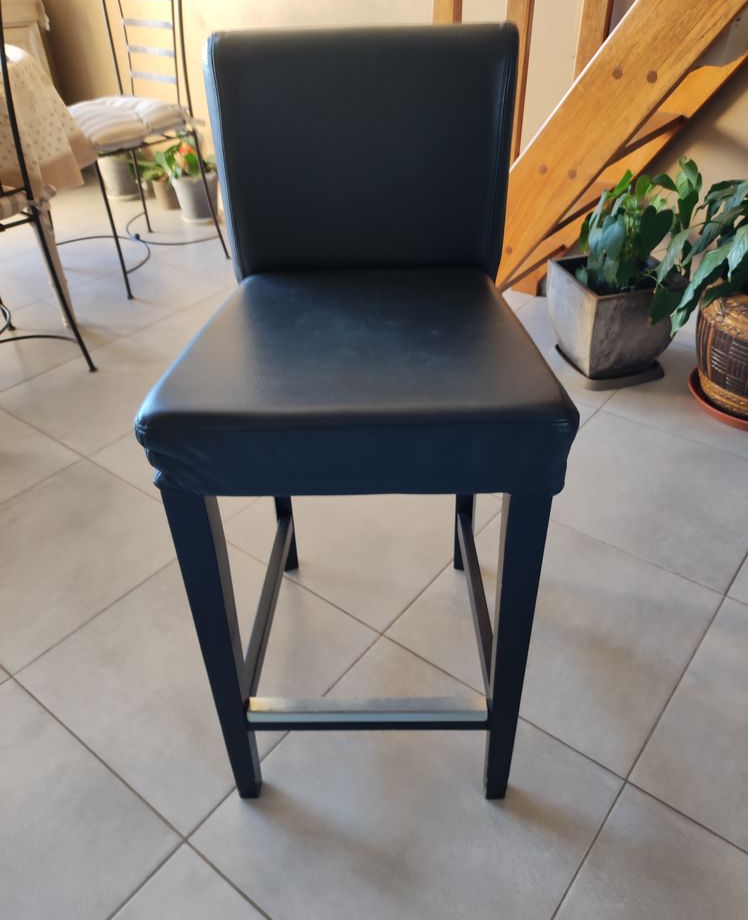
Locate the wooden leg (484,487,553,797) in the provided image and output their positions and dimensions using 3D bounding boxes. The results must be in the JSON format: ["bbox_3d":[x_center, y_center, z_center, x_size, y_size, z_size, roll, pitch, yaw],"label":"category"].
[{"bbox_3d":[0.159,0.241,0.876,0.041,0.572,0.043,-1,37,2],"label":"wooden leg"}]

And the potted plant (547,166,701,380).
[{"bbox_3d":[0.644,-0.492,1.873,0.286,0.527,0.282,-11,38,-11],"label":"potted plant"}]

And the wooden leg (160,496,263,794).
[{"bbox_3d":[-0.178,0.246,0.886,0.041,0.572,0.043,-1,37,2],"label":"wooden leg"}]

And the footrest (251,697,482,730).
[{"bbox_3d":[-0.007,0.327,0.931,0.308,0.039,0.023,-1,37,2],"label":"footrest"}]

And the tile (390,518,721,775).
[{"bbox_3d":[0.329,0.282,1.300,0.445,0.010,0.445,24,44,31],"label":"tile"}]

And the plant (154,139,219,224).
[{"bbox_3d":[-0.780,-1.190,3.056,0.250,0.317,0.232,-10,37,-10],"label":"plant"}]

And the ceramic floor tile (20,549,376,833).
[{"bbox_3d":[-0.298,0.342,1.251,0.445,0.010,0.445,24,44,31],"label":"ceramic floor tile"}]

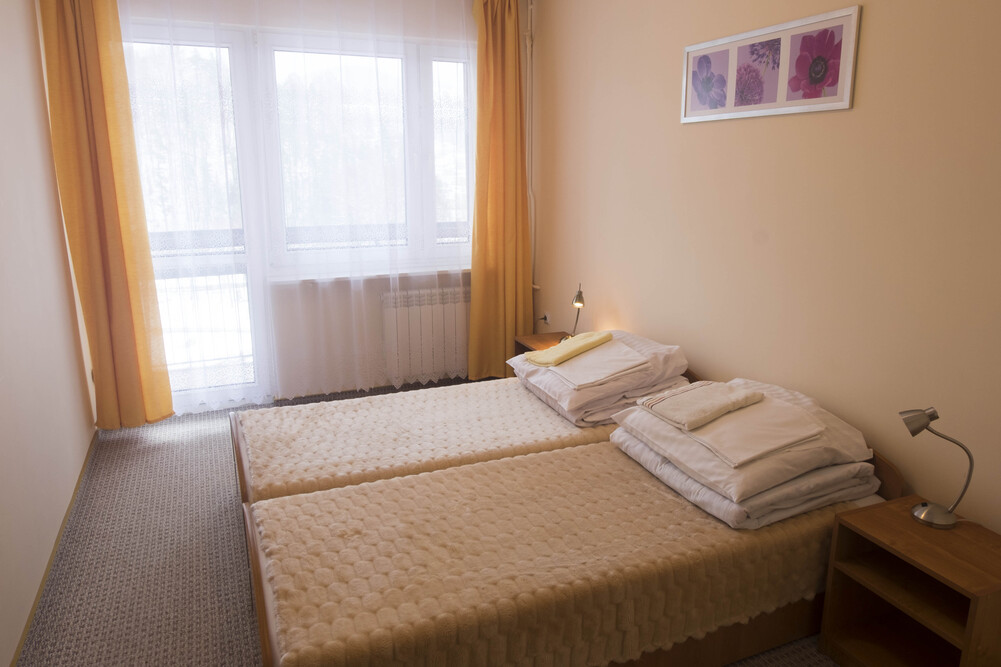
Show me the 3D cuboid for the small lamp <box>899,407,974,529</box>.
[{"bbox_3d":[1.298,0.393,2.010,0.203,0.347,0.120,10,17,35],"label":"small lamp"}]

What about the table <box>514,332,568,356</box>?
[{"bbox_3d":[0.332,0.301,4.113,0.360,0.490,0.440,-6,15,-23],"label":"table"}]

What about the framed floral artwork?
[{"bbox_3d":[1.026,-1.032,2.659,0.025,0.325,0.895,-6,15,-23],"label":"framed floral artwork"}]

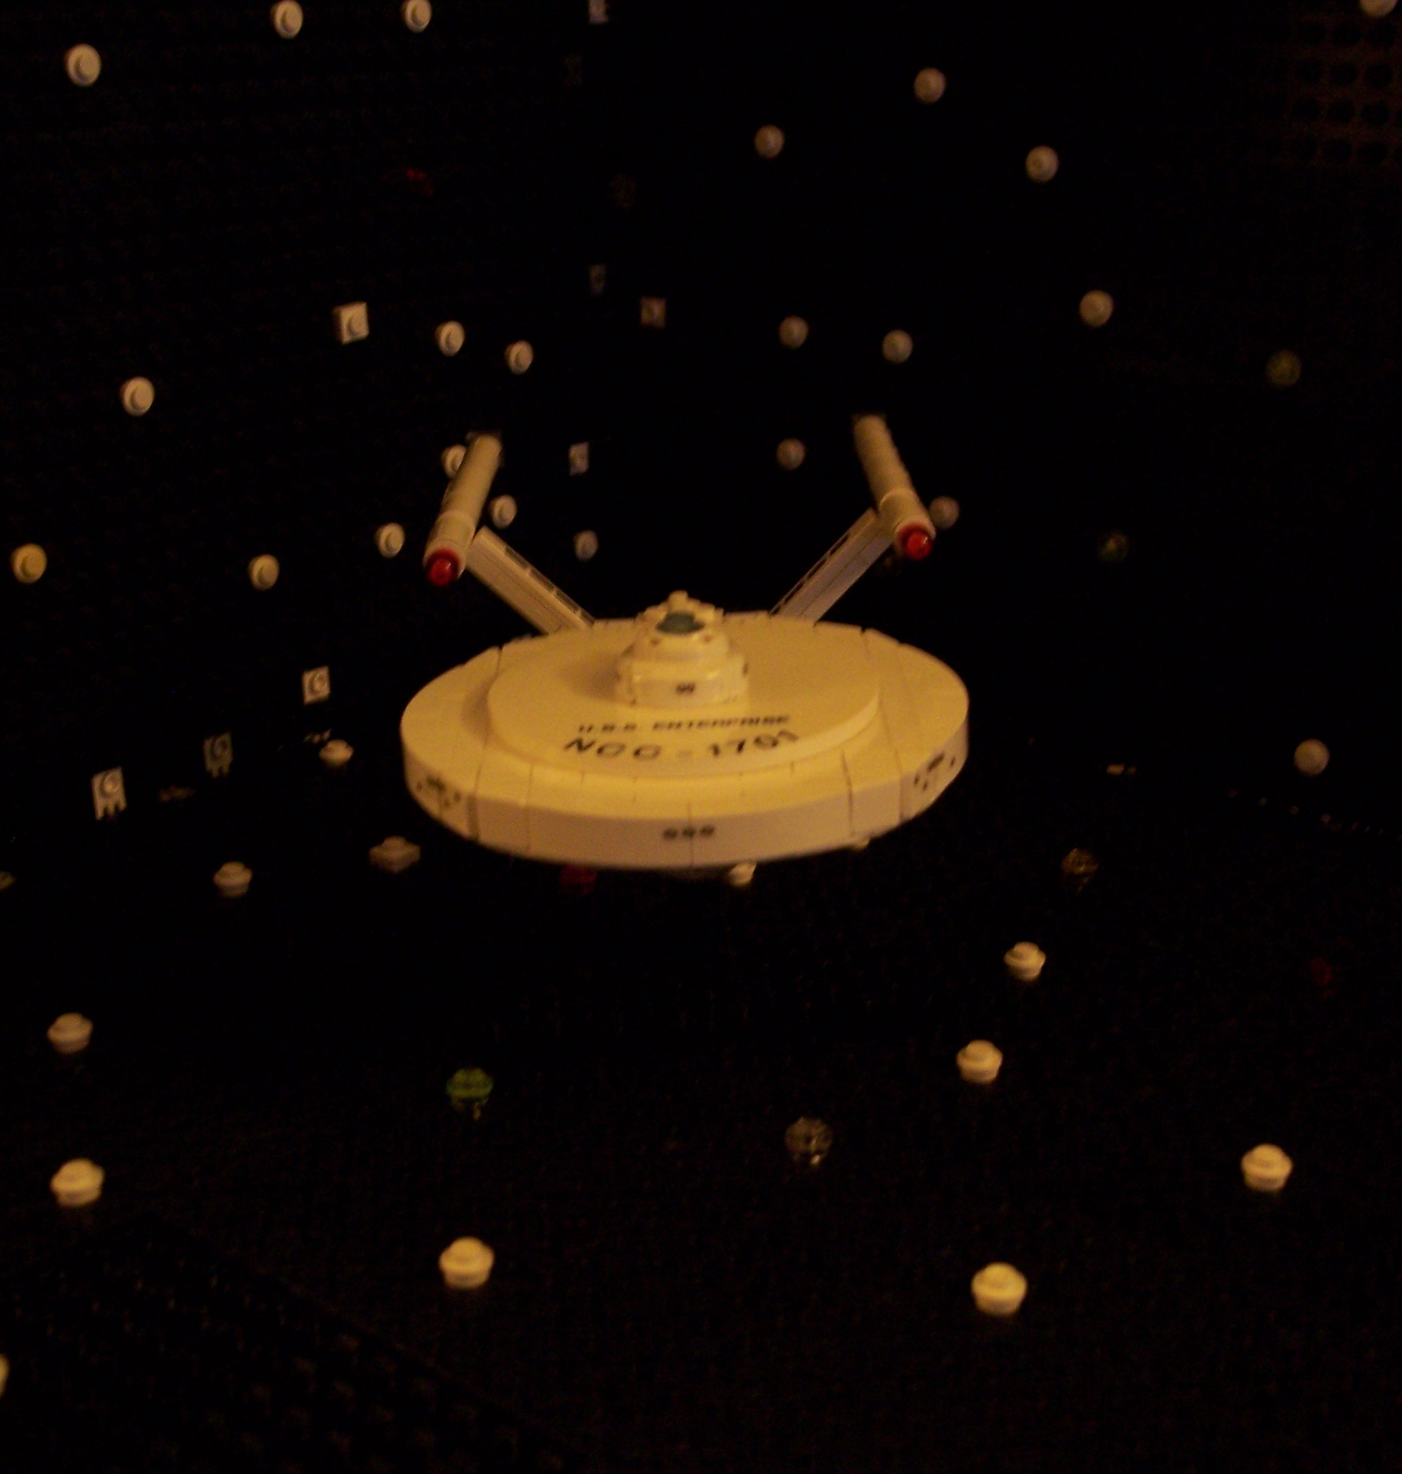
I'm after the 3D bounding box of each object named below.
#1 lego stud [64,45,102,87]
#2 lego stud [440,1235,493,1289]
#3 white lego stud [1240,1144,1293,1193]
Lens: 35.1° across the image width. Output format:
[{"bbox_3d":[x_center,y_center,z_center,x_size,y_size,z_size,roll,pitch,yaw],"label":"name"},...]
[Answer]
[{"bbox_3d":[-0.130,-0.142,0.466,0.005,0.008,0.008,17,26,37],"label":"lego stud"},{"bbox_3d":[-0.036,0.080,0.337,0.008,0.005,0.008,0,20,0],"label":"lego stud"},{"bbox_3d":[0.092,0.070,0.361,0.008,0.005,0.008,0,20,0],"label":"white lego stud"}]

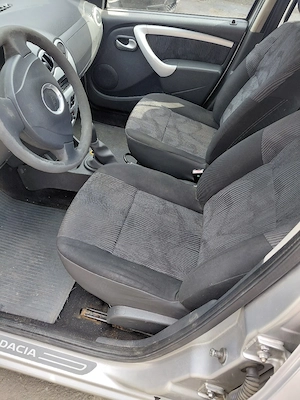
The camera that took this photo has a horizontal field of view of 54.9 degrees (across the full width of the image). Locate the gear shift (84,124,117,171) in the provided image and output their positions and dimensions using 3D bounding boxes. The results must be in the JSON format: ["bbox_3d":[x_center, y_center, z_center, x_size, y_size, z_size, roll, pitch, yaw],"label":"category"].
[{"bbox_3d":[-0.226,-0.238,1.235,0.165,0.220,0.130,9,46,9],"label":"gear shift"}]

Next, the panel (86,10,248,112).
[{"bbox_3d":[0.028,-0.750,1.671,0.920,0.570,0.120,9,46,9],"label":"panel"}]

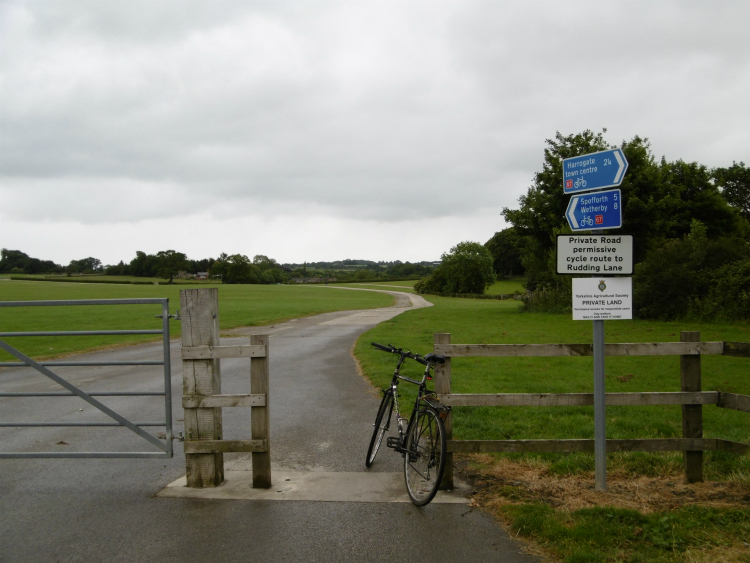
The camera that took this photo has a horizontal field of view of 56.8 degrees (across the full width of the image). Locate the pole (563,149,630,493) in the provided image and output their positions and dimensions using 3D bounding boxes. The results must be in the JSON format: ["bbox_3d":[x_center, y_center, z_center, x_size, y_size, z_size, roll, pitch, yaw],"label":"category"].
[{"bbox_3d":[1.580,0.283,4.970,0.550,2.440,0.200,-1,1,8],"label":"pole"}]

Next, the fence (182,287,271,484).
[{"bbox_3d":[-1.100,0.785,5.200,0.630,1.460,0.250,-1,1,-1],"label":"fence"}]

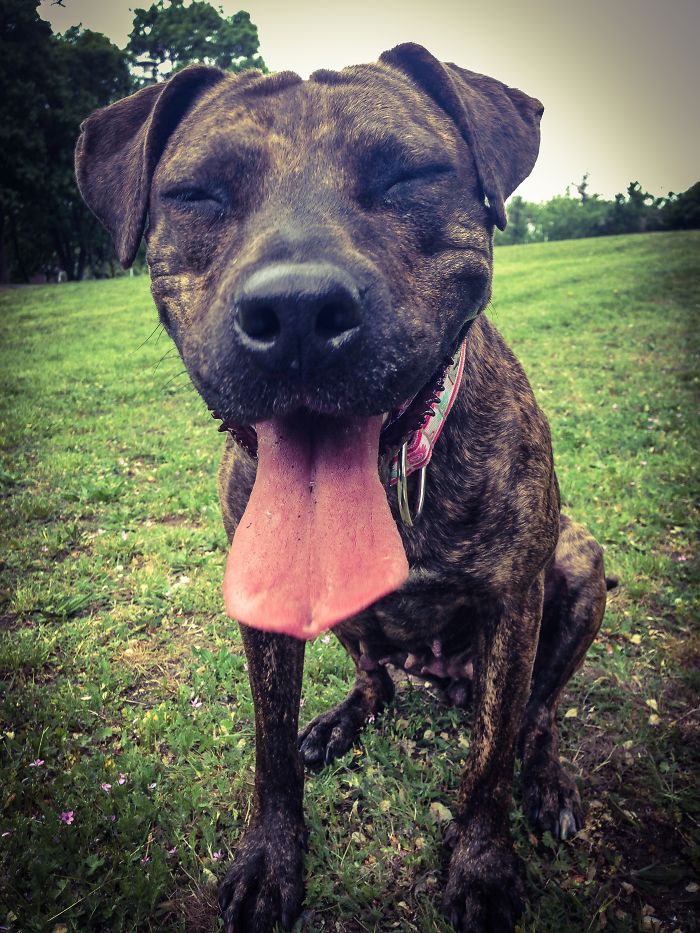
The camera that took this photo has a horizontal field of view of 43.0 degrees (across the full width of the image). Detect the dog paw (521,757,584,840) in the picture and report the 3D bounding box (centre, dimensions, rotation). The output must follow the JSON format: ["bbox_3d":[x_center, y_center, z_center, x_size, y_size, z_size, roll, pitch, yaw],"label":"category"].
[{"bbox_3d":[0.181,0.296,0.795,0.054,0.048,0.072,-2,11,-1],"label":"dog paw"}]

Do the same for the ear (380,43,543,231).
[{"bbox_3d":[0.056,-0.161,0.435,0.078,0.090,0.055,-3,11,-7],"label":"ear"}]

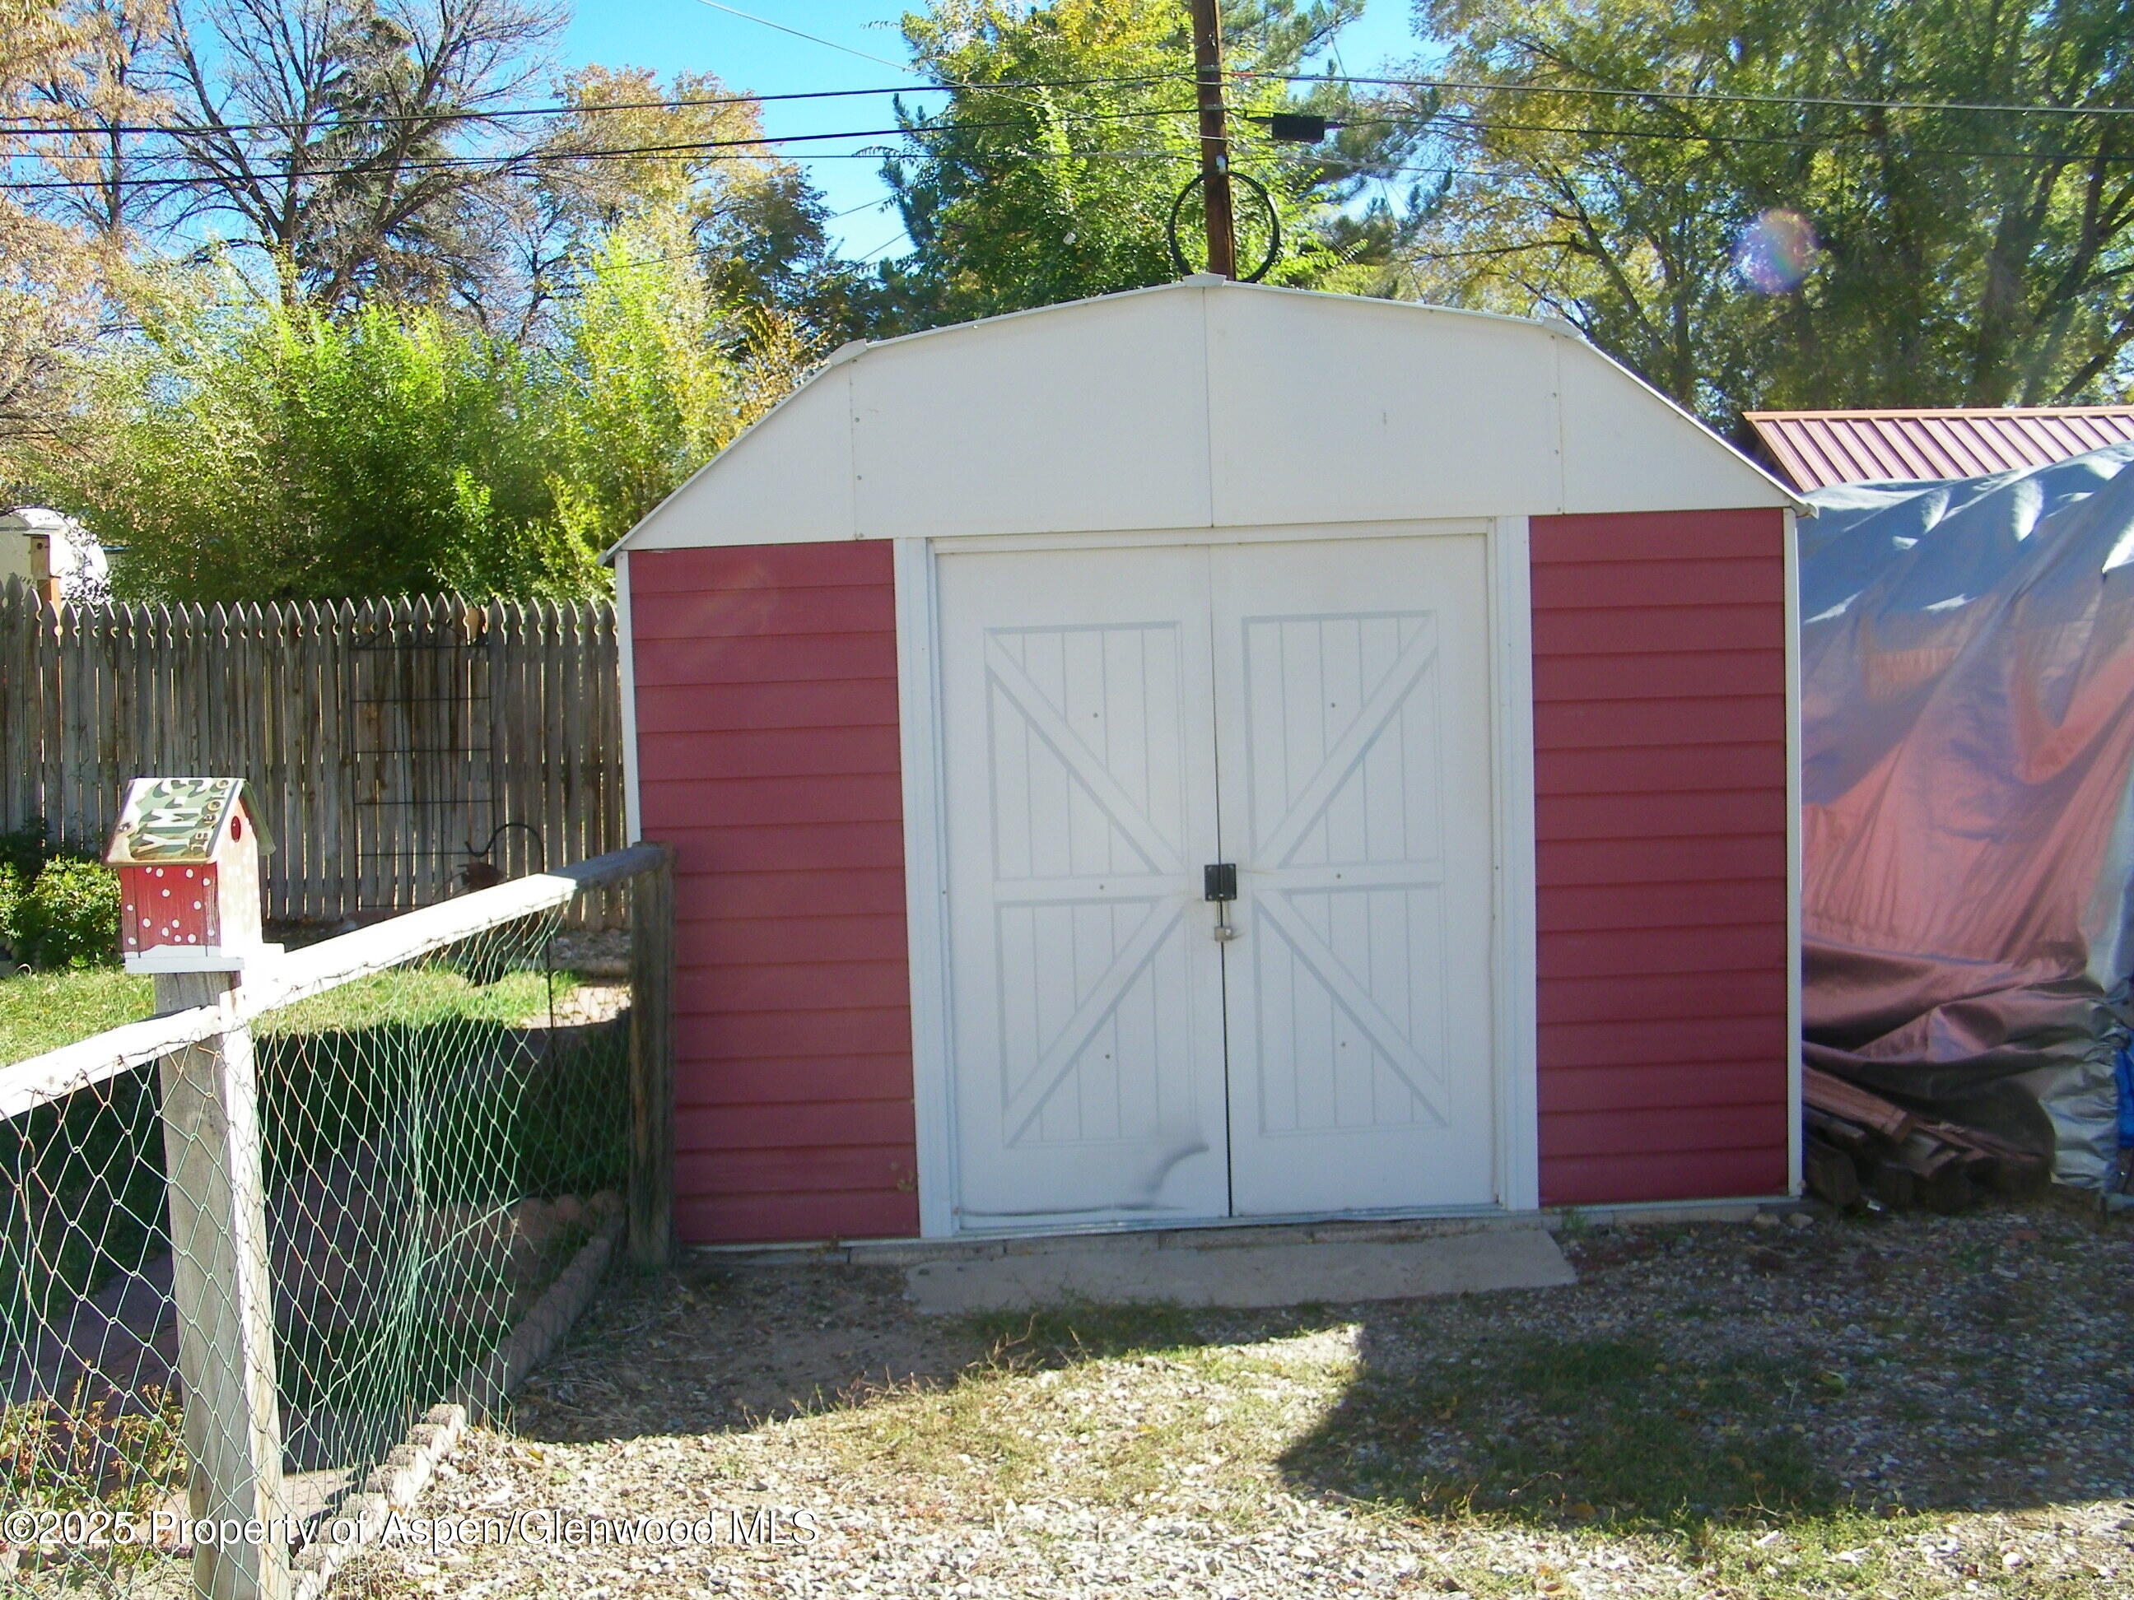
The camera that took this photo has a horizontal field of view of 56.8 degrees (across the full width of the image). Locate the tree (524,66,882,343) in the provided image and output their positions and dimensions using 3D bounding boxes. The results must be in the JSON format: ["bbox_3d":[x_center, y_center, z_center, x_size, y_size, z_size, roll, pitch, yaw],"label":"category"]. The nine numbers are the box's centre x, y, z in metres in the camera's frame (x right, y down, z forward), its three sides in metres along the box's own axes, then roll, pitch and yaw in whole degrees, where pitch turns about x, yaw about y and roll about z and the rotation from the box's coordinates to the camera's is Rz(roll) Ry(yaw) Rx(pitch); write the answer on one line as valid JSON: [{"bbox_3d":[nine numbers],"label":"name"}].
[{"bbox_3d":[-5.503,-5.981,30.418,5.600,10.420,5.600,-2,5,0],"label":"tree"}]

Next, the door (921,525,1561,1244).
[{"bbox_3d":[0.402,0.209,5.107,1.629,1.811,0.070,-2,5,-1],"label":"door"}]

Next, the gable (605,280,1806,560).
[{"bbox_3d":[0.355,-1.002,4.989,3.090,0.664,0.090,-2,5,-1],"label":"gable"}]

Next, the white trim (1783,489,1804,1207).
[{"bbox_3d":[1.894,0.151,5.153,0.042,1.810,0.045,-2,5,-1],"label":"white trim"}]

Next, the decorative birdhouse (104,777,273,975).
[{"bbox_3d":[-1.250,0.105,2.841,0.183,0.270,0.158,-2,5,7],"label":"decorative birdhouse"}]

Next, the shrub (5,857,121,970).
[{"bbox_3d":[-5.202,0.591,10.200,0.650,0.580,0.620,-2,5,0],"label":"shrub"}]

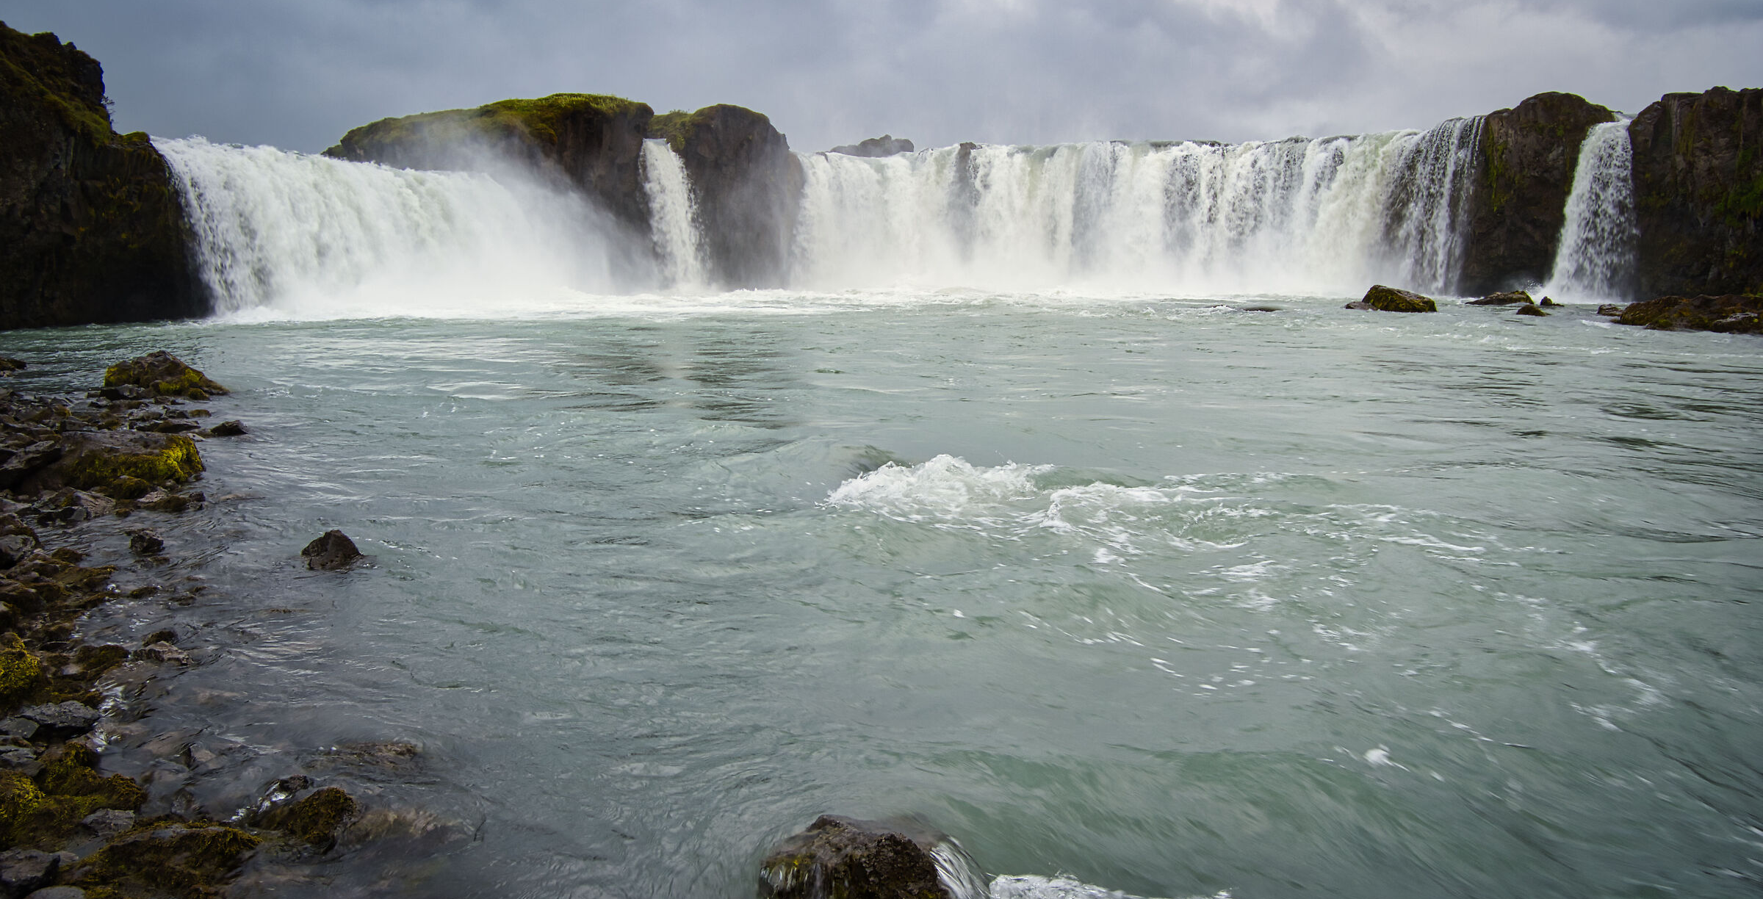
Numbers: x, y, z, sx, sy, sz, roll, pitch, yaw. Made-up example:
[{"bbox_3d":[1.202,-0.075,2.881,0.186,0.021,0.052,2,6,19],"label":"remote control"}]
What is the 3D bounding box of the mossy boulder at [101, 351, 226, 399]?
[{"bbox_3d":[-13.498,-1.429,21.159,2.050,0.780,1.500,-7,11,-32],"label":"mossy boulder"}]

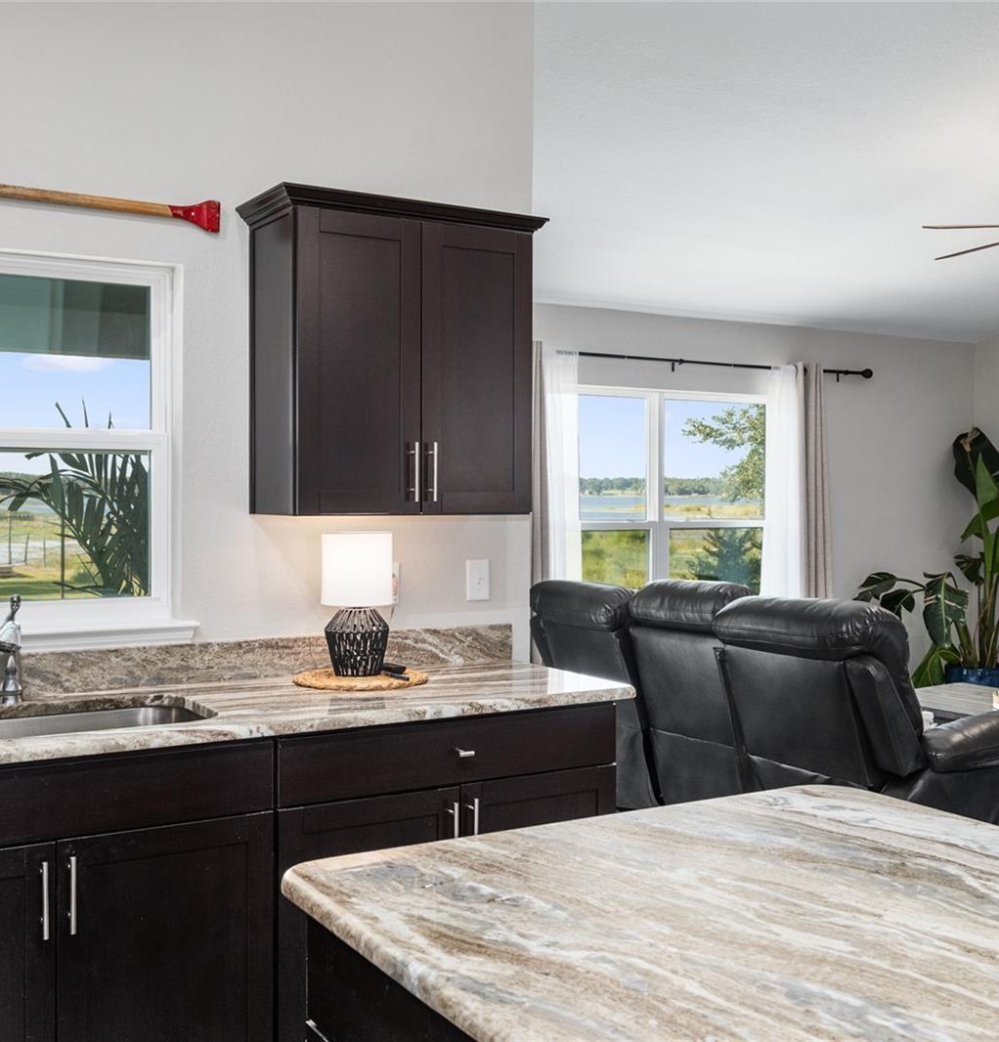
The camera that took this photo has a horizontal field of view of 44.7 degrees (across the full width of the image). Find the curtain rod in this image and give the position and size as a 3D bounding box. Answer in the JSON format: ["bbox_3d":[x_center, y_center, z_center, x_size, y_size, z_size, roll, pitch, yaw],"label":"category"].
[{"bbox_3d":[0.943,-0.879,6.641,3.050,0.070,0.100,0,1,-30],"label":"curtain rod"}]

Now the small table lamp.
[{"bbox_3d":[-0.384,0.220,3.265,0.192,0.377,0.192,0,1,0],"label":"small table lamp"}]

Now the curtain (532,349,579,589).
[{"bbox_3d":[0.168,0.191,6.179,0.570,2.180,0.130,0,1,-30],"label":"curtain"}]

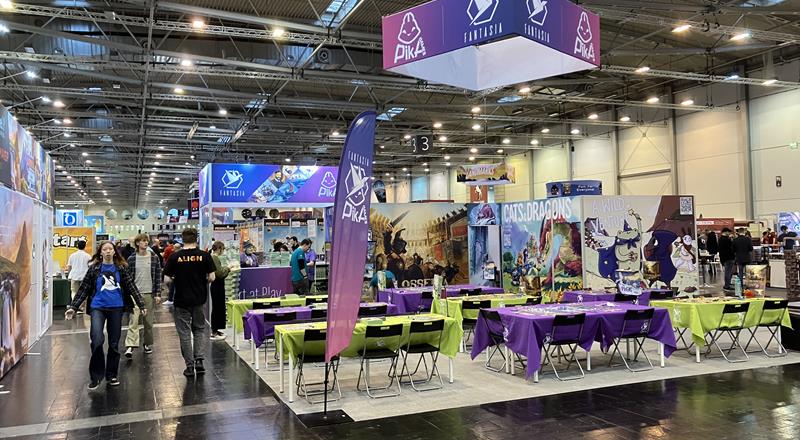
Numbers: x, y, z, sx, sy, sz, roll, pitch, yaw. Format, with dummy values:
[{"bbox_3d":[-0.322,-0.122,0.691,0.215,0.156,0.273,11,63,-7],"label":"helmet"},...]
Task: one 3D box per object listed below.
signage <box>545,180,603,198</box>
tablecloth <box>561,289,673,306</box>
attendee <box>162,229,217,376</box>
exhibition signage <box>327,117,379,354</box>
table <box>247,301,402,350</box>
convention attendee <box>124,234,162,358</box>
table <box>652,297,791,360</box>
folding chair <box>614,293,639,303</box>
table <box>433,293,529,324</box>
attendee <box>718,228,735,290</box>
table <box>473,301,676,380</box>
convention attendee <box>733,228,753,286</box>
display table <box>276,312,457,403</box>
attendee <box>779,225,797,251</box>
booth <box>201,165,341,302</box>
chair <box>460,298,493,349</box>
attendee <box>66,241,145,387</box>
[{"bbox_3d":[7.551,-1.320,28.000,2.400,0.720,0.500,-2,-1,25],"label":"signage"},{"bbox_3d":[3.553,1.520,10.413,1.650,0.750,0.800,0,-2,-23],"label":"tablecloth"},{"bbox_3d":[-2.639,1.023,8.171,0.620,1.820,0.450,0,-2,-20],"label":"attendee"},{"bbox_3d":[-0.473,0.140,6.217,0.500,2.350,0.080,0,-2,-30],"label":"exhibition signage"},{"bbox_3d":[-1.074,1.439,8.937,2.100,0.530,0.700,0,-2,-23],"label":"table"},{"bbox_3d":[-3.901,1.132,9.785,0.540,1.810,0.500,0,-1,-23],"label":"convention attendee"},{"bbox_3d":[4.389,1.466,8.954,1.680,0.760,0.850,0,-2,-23],"label":"table"},{"bbox_3d":[3.276,1.492,9.709,0.420,0.780,0.470,0,-2,-23],"label":"folding chair"},{"bbox_3d":[1.415,1.412,9.792,1.650,0.520,0.850,0,-2,-23],"label":"table"},{"bbox_3d":[9.705,1.171,19.402,0.520,1.760,0.380,-1,-1,18],"label":"attendee"},{"bbox_3d":[2.194,1.462,8.233,2.150,0.700,1.320,0,-2,-23],"label":"table"},{"bbox_3d":[9.748,1.121,18.464,0.580,1.760,0.380,-1,-1,9],"label":"convention attendee"},{"bbox_3d":[-0.340,1.500,7.234,2.050,0.750,0.650,0,-2,-23],"label":"display table"},{"bbox_3d":[12.293,1.115,20.474,0.550,1.830,0.400,0,-2,-30],"label":"attendee"},{"bbox_3d":[-2.795,0.511,14.319,3.000,3.220,2.200,0,-1,-23],"label":"booth"},{"bbox_3d":[1.079,1.566,9.670,0.460,0.770,0.480,0,-1,-23],"label":"chair"},{"bbox_3d":[-3.517,1.113,7.745,0.880,1.730,0.450,0,-1,-23],"label":"attendee"}]

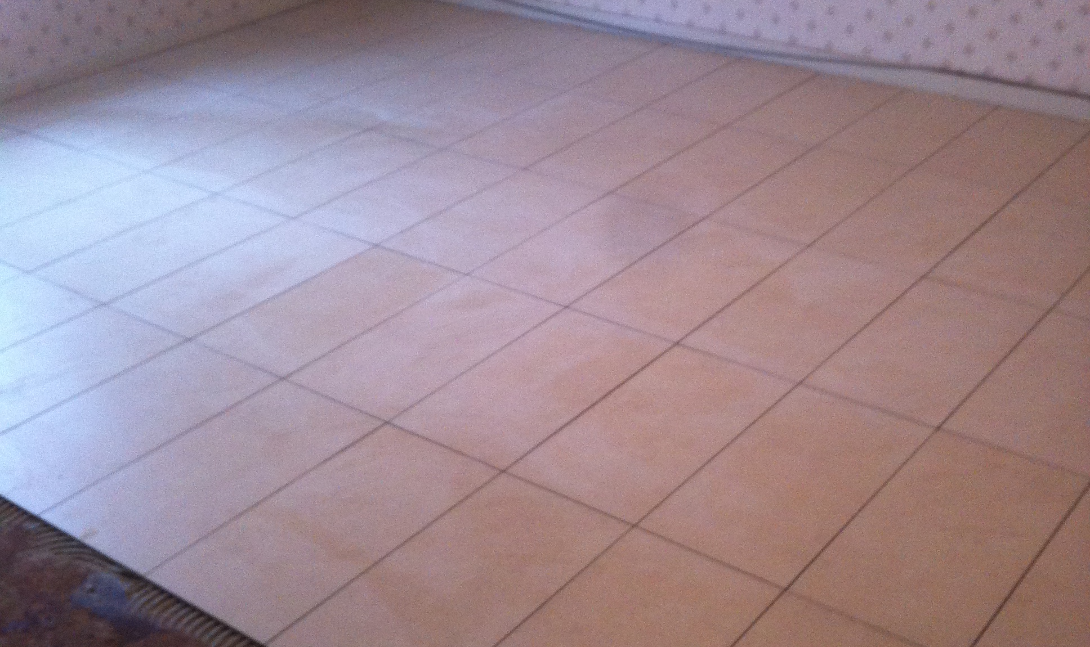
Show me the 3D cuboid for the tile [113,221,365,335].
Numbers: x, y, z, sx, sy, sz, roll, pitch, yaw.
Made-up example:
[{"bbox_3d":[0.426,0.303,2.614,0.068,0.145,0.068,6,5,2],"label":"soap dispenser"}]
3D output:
[{"bbox_3d":[-0.725,-0.117,3.576,0.300,0.010,0.600,18,34,33],"label":"tile"}]

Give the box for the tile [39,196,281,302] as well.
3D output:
[{"bbox_3d":[-0.971,-0.197,3.761,0.300,0.010,0.600,19,34,33],"label":"tile"}]

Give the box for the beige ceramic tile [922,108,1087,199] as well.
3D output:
[{"bbox_3d":[1.325,-0.498,4.185,0.300,0.010,0.585,18,34,33],"label":"beige ceramic tile"}]

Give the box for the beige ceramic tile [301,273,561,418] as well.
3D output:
[{"bbox_3d":[-0.251,0.044,3.238,0.300,0.010,0.600,18,34,33],"label":"beige ceramic tile"}]

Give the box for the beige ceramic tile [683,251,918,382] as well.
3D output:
[{"bbox_3d":[0.590,-0.028,3.326,0.300,0.010,0.600,18,34,33],"label":"beige ceramic tile"}]

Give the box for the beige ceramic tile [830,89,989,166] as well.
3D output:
[{"bbox_3d":[1.103,-0.582,4.370,0.300,0.010,0.600,19,34,33],"label":"beige ceramic tile"}]

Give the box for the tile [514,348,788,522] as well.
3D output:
[{"bbox_3d":[0.227,0.210,2.930,0.300,0.010,0.600,19,34,33],"label":"tile"}]

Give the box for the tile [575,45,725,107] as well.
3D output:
[{"bbox_3d":[0.353,-0.806,4.835,0.300,0.010,0.573,18,34,33],"label":"tile"}]

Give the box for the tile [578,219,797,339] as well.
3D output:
[{"bbox_3d":[0.360,-0.108,3.523,0.300,0.010,0.600,19,34,33],"label":"tile"}]

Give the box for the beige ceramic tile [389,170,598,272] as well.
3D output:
[{"bbox_3d":[-0.122,-0.270,3.847,0.300,0.010,0.600,19,34,33],"label":"beige ceramic tile"}]

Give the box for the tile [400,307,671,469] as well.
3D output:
[{"bbox_3d":[-0.013,0.129,3.097,0.300,0.010,0.600,19,34,33],"label":"tile"}]

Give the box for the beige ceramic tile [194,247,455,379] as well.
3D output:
[{"bbox_3d":[-0.488,-0.036,3.407,0.300,0.010,0.600,18,34,33],"label":"beige ceramic tile"}]

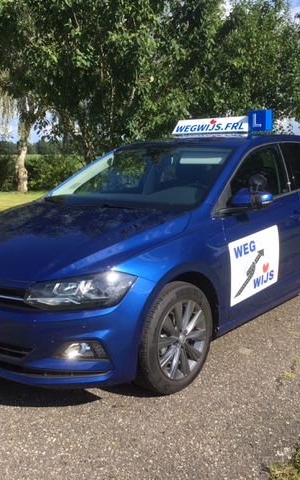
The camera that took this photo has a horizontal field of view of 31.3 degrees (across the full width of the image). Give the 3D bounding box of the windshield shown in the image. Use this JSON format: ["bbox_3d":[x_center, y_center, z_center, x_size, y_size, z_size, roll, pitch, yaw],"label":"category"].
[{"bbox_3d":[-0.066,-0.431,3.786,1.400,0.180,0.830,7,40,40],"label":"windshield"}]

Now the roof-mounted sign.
[{"bbox_3d":[0.588,-0.954,4.419,0.940,0.180,0.220,7,12,40],"label":"roof-mounted sign"}]

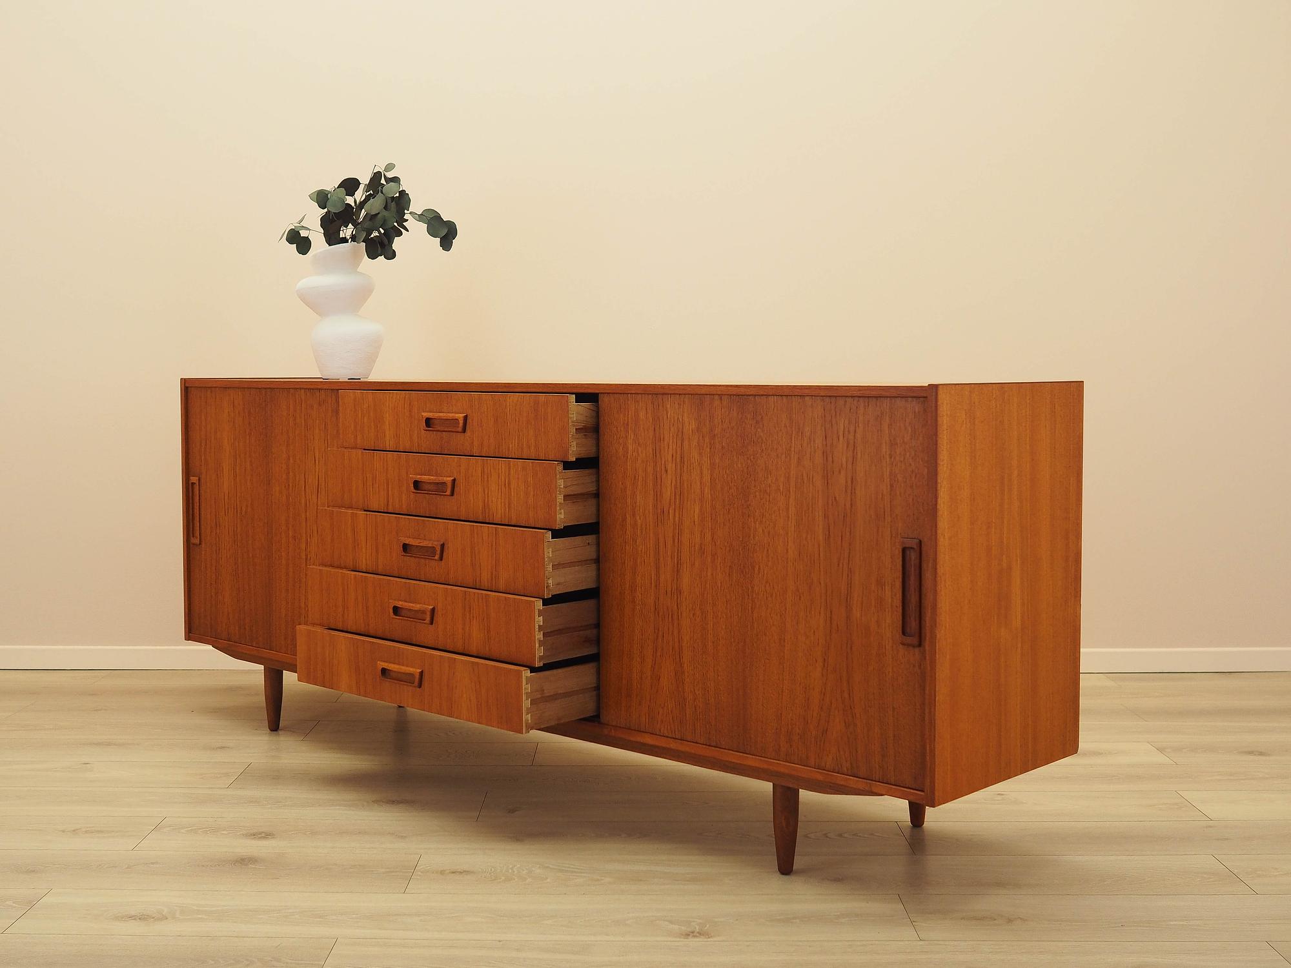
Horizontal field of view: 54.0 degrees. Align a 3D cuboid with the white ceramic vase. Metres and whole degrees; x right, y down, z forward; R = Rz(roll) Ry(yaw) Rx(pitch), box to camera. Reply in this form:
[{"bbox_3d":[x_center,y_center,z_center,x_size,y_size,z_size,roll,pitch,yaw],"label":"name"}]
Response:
[{"bbox_3d":[-0.720,-0.408,2.988,0.198,0.322,0.190,0,4,0],"label":"white ceramic vase"}]

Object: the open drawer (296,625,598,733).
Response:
[{"bbox_3d":[-0.333,0.349,2.511,0.672,0.111,0.400,4,5,41],"label":"open drawer"}]

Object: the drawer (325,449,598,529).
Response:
[{"bbox_3d":[-0.279,-0.005,2.547,0.672,0.117,0.400,4,5,41],"label":"drawer"}]

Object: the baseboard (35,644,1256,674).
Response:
[{"bbox_3d":[0.000,0.506,3.652,3.800,0.073,0.015,0,4,0],"label":"baseboard"}]

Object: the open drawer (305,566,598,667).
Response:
[{"bbox_3d":[-0.314,0.231,2.524,0.672,0.113,0.400,4,5,41],"label":"open drawer"}]

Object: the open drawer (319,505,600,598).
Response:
[{"bbox_3d":[-0.297,0.114,2.535,0.672,0.115,0.400,4,5,41],"label":"open drawer"}]

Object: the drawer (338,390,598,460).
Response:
[{"bbox_3d":[-0.260,-0.123,2.561,0.672,0.117,0.400,4,5,41],"label":"drawer"}]

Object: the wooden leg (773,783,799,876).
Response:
[{"bbox_3d":[0.233,0.572,2.094,0.044,0.145,0.044,0,4,0],"label":"wooden leg"}]

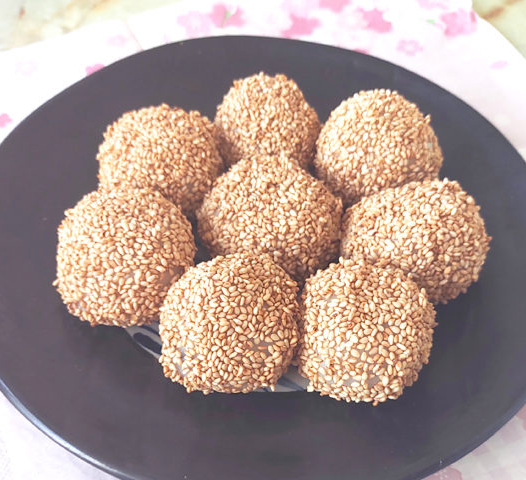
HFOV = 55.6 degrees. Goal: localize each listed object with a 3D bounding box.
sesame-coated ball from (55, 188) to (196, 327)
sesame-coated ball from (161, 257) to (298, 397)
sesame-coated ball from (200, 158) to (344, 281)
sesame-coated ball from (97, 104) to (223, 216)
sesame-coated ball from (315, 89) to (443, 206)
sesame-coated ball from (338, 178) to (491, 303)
[{"bbox_3d":[-0.052,0.006,0.192,0.053,0.050,0.053,2,51,-2],"label":"sesame-coated ball"},{"bbox_3d":[-0.012,0.029,0.177,0.051,0.048,0.051,2,51,-2],"label":"sesame-coated ball"},{"bbox_3d":[0.003,-0.008,0.207,0.057,0.051,0.057,2,51,-2],"label":"sesame-coated ball"},{"bbox_3d":[-0.045,-0.034,0.224,0.054,0.051,0.054,2,51,-2],"label":"sesame-coated ball"},{"bbox_3d":[0.054,-0.043,0.236,0.056,0.052,0.056,4,51,0],"label":"sesame-coated ball"},{"bbox_3d":[0.062,0.000,0.204,0.055,0.050,0.055,4,51,0],"label":"sesame-coated ball"}]

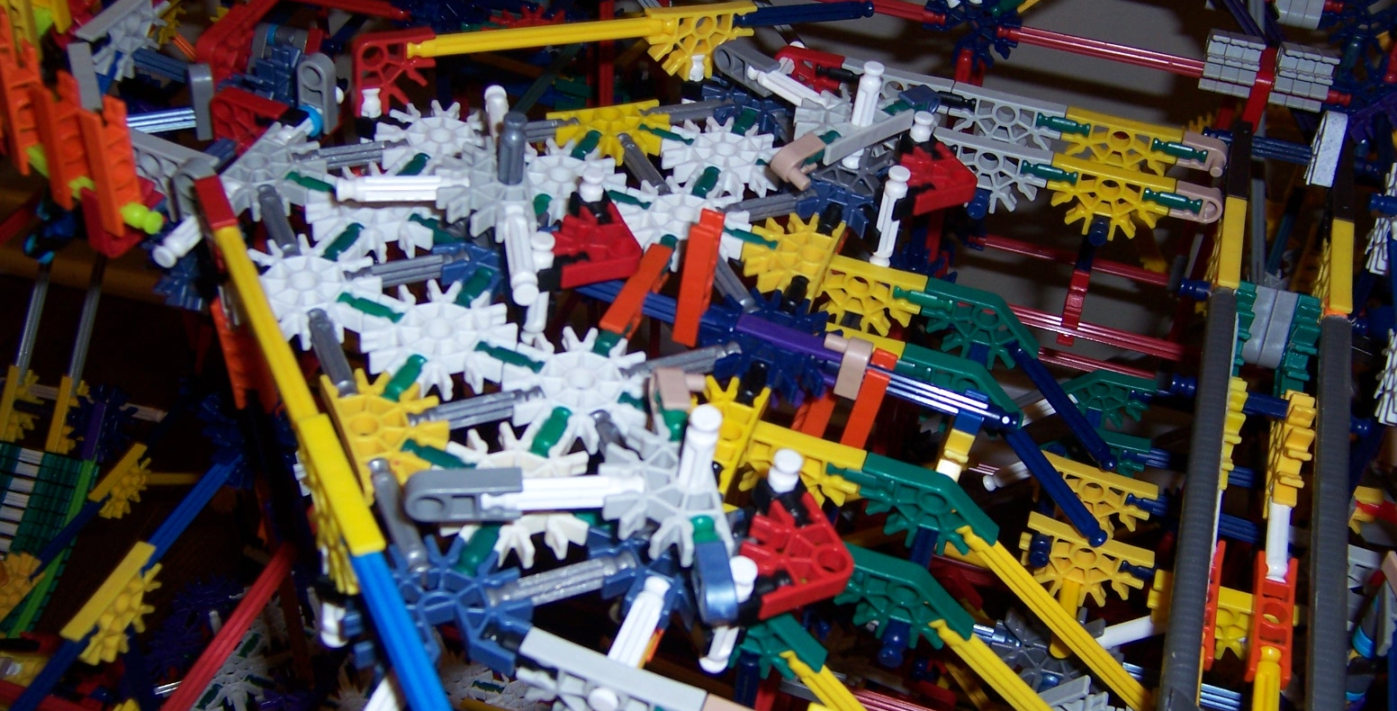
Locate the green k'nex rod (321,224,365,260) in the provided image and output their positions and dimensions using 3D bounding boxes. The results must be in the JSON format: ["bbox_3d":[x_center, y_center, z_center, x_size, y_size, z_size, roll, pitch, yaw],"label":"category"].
[{"bbox_3d":[-0.091,-0.027,0.343,0.006,0.006,0.017,19,42,9],"label":"green k'nex rod"}]

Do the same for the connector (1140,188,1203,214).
[{"bbox_3d":[0.146,-0.049,0.410,0.017,0.006,0.006,15,42,13],"label":"connector"}]

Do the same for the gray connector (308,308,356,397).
[{"bbox_3d":[-0.087,0.001,0.317,0.006,0.006,0.033,-13,47,-24],"label":"gray connector"}]

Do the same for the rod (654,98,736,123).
[{"bbox_3d":[-0.004,-0.078,0.425,0.033,0.006,0.006,-13,47,-24],"label":"rod"}]

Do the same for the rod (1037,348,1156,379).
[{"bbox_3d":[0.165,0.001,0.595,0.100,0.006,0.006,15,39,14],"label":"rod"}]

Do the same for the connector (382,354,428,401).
[{"bbox_3d":[-0.069,0.007,0.311,0.006,0.006,0.017,19,42,9],"label":"connector"}]

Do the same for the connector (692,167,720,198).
[{"bbox_3d":[0.002,-0.049,0.386,0.006,0.006,0.017,19,42,9],"label":"connector"}]

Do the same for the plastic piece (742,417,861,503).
[{"bbox_3d":[0.022,0.030,0.339,0.037,0.024,0.006,15,42,13],"label":"plastic piece"}]

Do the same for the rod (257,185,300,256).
[{"bbox_3d":[-0.109,-0.033,0.348,0.006,0.006,0.033,-13,47,-24],"label":"rod"}]

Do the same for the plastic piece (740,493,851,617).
[{"bbox_3d":[0.019,0.042,0.284,0.023,0.006,0.023,-12,52,-29],"label":"plastic piece"}]

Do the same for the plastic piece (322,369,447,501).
[{"bbox_3d":[-0.069,0.017,0.303,0.023,0.006,0.037,-13,47,-24],"label":"plastic piece"}]

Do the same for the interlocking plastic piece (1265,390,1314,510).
[{"bbox_3d":[0.176,0.025,0.395,0.006,0.024,0.037,15,54,13],"label":"interlocking plastic piece"}]

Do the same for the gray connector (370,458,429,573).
[{"bbox_3d":[-0.065,0.036,0.288,0.006,0.006,0.033,-13,47,-24],"label":"gray connector"}]

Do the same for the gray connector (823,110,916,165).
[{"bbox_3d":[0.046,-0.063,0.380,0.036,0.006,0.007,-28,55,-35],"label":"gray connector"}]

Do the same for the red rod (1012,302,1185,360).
[{"bbox_3d":[0.149,-0.007,0.487,0.122,0.006,0.006,14,37,16],"label":"red rod"}]

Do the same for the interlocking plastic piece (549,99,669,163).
[{"bbox_3d":[-0.024,-0.067,0.402,0.036,0.006,0.023,-13,47,-24],"label":"interlocking plastic piece"}]

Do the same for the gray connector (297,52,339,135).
[{"bbox_3d":[-0.113,-0.078,0.397,0.009,0.023,0.006,19,43,9],"label":"gray connector"}]

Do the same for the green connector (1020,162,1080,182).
[{"bbox_3d":[0.108,-0.056,0.410,0.017,0.006,0.006,12,34,11],"label":"green connector"}]

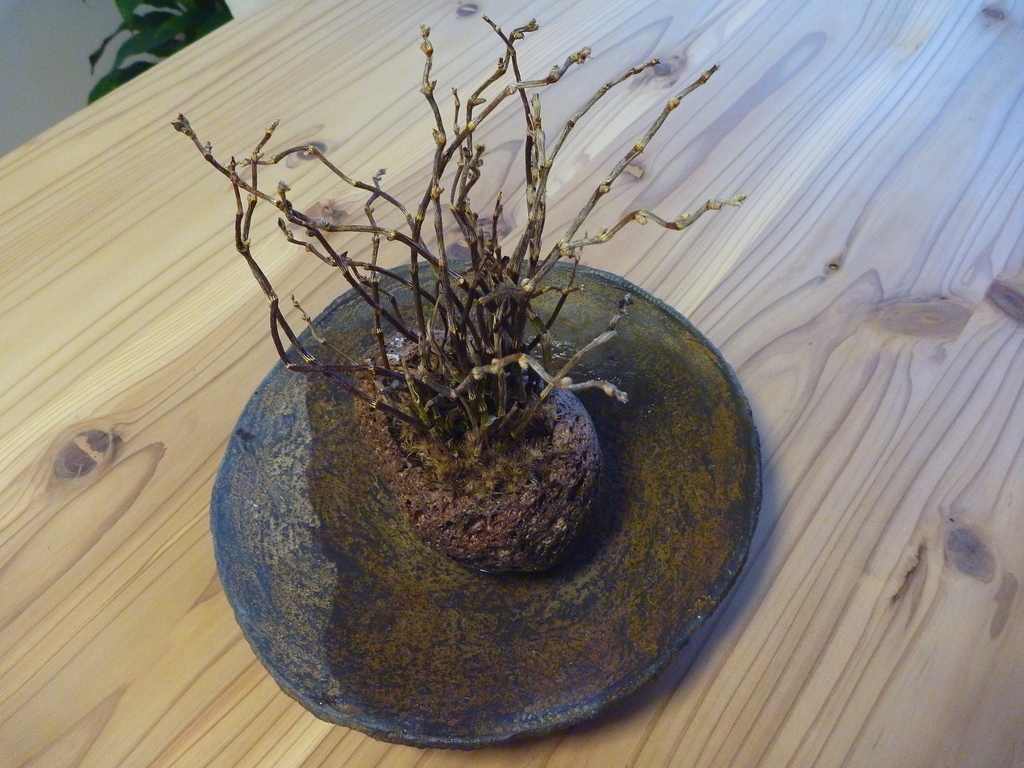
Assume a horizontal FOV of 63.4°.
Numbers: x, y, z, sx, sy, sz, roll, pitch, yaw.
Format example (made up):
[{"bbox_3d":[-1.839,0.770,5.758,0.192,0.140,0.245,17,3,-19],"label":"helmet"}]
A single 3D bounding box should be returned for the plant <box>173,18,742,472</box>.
[{"bbox_3d":[-0.019,-0.037,0.299,0.183,0.128,0.133,-2,54,3],"label":"plant"}]

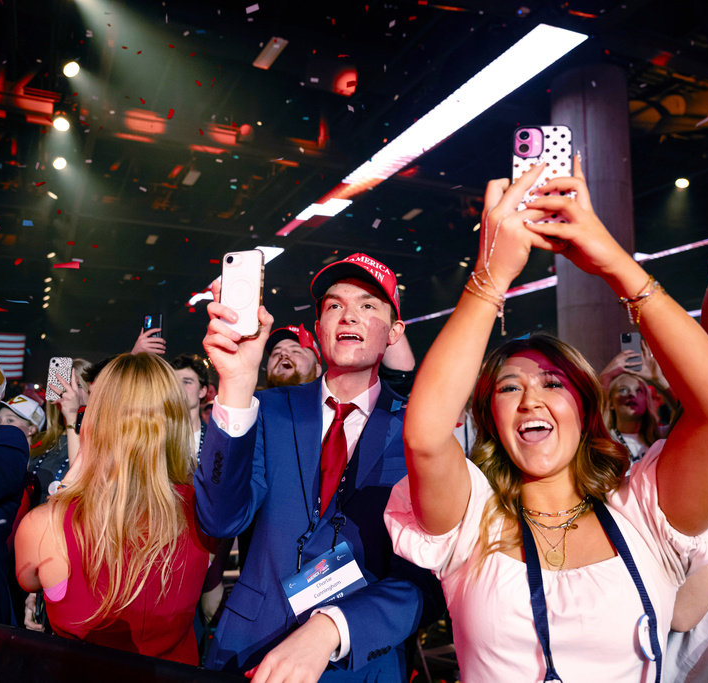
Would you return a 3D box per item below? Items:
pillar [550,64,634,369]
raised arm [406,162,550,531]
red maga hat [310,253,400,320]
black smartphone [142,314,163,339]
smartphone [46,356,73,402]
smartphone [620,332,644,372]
[{"bbox_3d":[5.061,-1.201,14.237,1.530,8.700,1.530,0,-7,0],"label":"pillar"},{"bbox_3d":[0.152,0.030,0.920,0.190,0.500,0.300,0,-7,0],"label":"raised arm"},{"bbox_3d":[0.001,-0.118,1.345,0.180,0.135,0.280,0,-20,16],"label":"red maga hat"},{"bbox_3d":[-0.802,-0.026,2.720,0.076,0.156,0.011,-2,-6,13],"label":"black smartphone"},{"bbox_3d":[-1.010,0.130,2.340,0.075,0.151,0.011,4,-10,-4],"label":"smartphone"},{"bbox_3d":[1.079,0.041,2.650,0.076,0.153,0.011,-1,-8,2],"label":"smartphone"}]

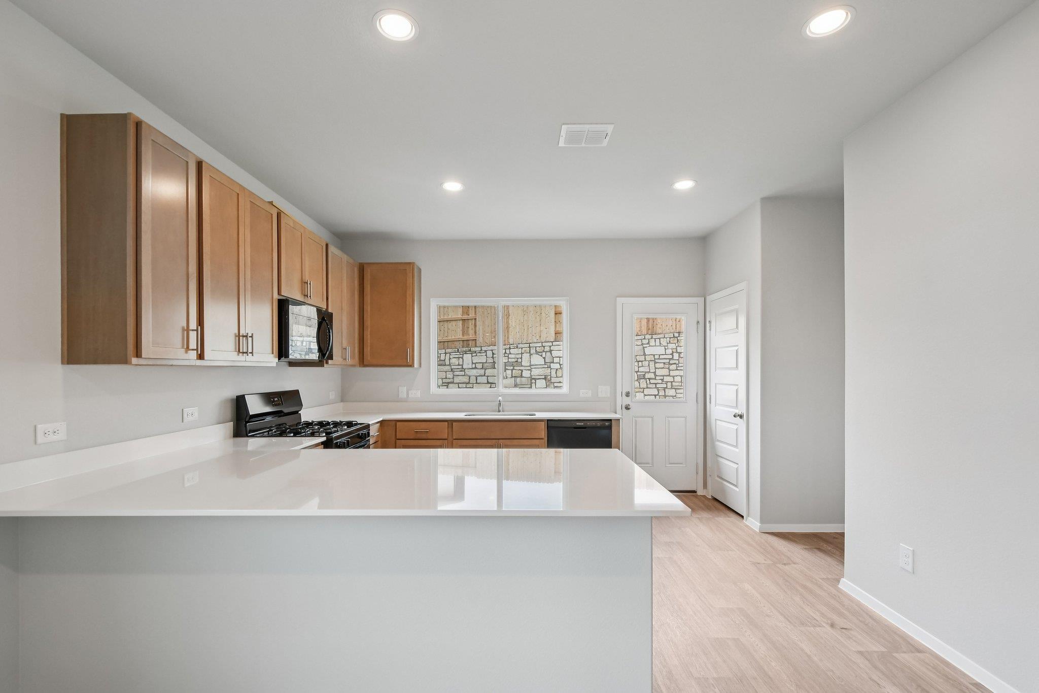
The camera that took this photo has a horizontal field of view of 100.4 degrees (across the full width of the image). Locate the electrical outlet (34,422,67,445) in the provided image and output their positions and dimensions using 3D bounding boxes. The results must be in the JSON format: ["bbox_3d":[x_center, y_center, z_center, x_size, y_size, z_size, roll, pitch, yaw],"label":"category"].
[{"bbox_3d":[-1.966,0.363,1.819,0.010,0.077,0.122,0,-1,0],"label":"electrical outlet"}]

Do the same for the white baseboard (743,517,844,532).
[{"bbox_3d":[2.341,1.511,3.700,0.720,0.070,0.260,0,-2,0],"label":"white baseboard"}]

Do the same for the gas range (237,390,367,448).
[{"bbox_3d":[-1.615,0.948,3.355,0.690,1.185,0.757,0,-1,0],"label":"gas range"}]

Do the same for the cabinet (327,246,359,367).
[{"bbox_3d":[-1.766,-0.340,4.020,0.330,1.070,0.730,0,-2,0],"label":"cabinet"}]

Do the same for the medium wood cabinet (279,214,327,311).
[{"bbox_3d":[-1.807,-0.620,3.355,0.325,0.605,0.755,0,-1,0],"label":"medium wood cabinet"}]

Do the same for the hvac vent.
[{"bbox_3d":[0.402,-1.279,2.643,0.303,0.020,0.240,0,-2,0],"label":"hvac vent"}]

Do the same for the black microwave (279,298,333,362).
[{"bbox_3d":[-1.780,-0.100,3.355,0.390,0.420,0.757,0,-1,0],"label":"black microwave"}]

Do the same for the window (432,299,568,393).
[{"bbox_3d":[-0.211,0.002,4.735,1.500,1.030,0.100,0,-2,0],"label":"window"}]

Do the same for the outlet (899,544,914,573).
[{"bbox_3d":[2.011,1.100,2.247,0.010,0.123,0.080,0,-1,0],"label":"outlet"}]

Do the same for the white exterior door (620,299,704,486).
[{"bbox_3d":[1.526,0.529,4.700,0.908,2.080,0.090,0,-2,0],"label":"white exterior door"}]

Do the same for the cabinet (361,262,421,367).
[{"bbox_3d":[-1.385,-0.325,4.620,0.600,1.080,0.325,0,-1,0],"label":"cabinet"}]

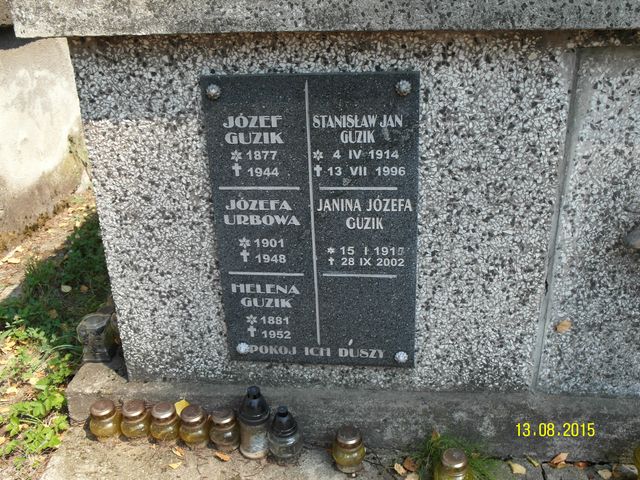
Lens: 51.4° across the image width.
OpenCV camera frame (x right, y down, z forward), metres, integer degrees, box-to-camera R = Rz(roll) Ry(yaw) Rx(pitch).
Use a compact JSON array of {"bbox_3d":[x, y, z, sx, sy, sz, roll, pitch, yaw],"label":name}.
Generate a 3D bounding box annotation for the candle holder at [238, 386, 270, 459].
[{"bbox_3d":[-0.144,0.399,1.473,0.070,0.165,0.070,3,22,7],"label":"candle holder"}]

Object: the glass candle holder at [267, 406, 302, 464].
[{"bbox_3d":[-0.075,0.422,1.464,0.076,0.123,0.076,0,22,0],"label":"glass candle holder"}]

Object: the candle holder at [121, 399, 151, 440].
[{"bbox_3d":[-0.425,0.408,1.526,0.068,0.085,0.068,3,22,7],"label":"candle holder"}]

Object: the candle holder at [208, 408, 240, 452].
[{"bbox_3d":[-0.214,0.426,1.498,0.068,0.088,0.068,3,22,7],"label":"candle holder"}]

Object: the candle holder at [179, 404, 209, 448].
[{"bbox_3d":[-0.284,0.421,1.510,0.068,0.086,0.068,3,22,7],"label":"candle holder"}]

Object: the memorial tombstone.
[{"bbox_3d":[-0.009,-0.022,1.361,0.412,0.626,0.024,1,22,7],"label":"memorial tombstone"}]

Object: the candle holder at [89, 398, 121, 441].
[{"bbox_3d":[-0.492,0.406,1.522,0.068,0.085,0.068,3,22,7],"label":"candle holder"}]

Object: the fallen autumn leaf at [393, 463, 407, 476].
[{"bbox_3d":[0.172,0.489,1.428,0.021,0.010,0.038,-7,23,-17],"label":"fallen autumn leaf"}]

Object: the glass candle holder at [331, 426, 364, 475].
[{"bbox_3d":[0.061,0.446,1.432,0.070,0.095,0.070,3,22,7],"label":"glass candle holder"}]

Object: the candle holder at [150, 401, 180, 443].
[{"bbox_3d":[-0.357,0.413,1.522,0.068,0.085,0.068,3,22,7],"label":"candle holder"}]

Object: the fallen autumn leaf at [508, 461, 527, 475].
[{"bbox_3d":[0.423,0.483,1.418,0.030,0.009,0.043,-14,26,-30],"label":"fallen autumn leaf"}]

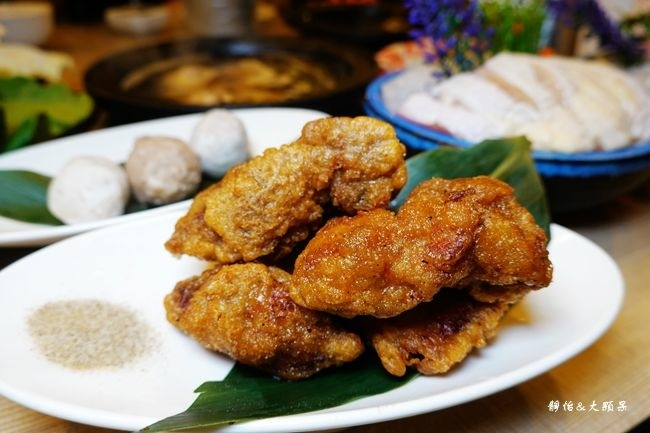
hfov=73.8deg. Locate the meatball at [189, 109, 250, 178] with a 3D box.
[{"bbox_3d":[-0.071,-0.049,0.293,0.041,0.043,0.041,2,33,0],"label":"meatball"}]

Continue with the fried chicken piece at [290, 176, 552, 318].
[{"bbox_3d":[0.037,0.012,0.168,0.098,0.045,0.055,-5,33,-11],"label":"fried chicken piece"}]

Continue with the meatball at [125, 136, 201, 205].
[{"bbox_3d":[-0.098,-0.028,0.262,0.042,0.040,0.042,2,33,0],"label":"meatball"}]

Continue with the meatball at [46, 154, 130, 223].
[{"bbox_3d":[-0.131,-0.014,0.240,0.041,0.039,0.041,2,33,0],"label":"meatball"}]

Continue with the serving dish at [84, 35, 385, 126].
[{"bbox_3d":[-0.096,-0.132,0.486,0.295,0.075,0.295,1,33,-1],"label":"serving dish"}]

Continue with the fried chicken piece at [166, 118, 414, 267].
[{"bbox_3d":[-0.018,-0.012,0.206,0.112,0.054,0.052,-11,35,-19],"label":"fried chicken piece"}]

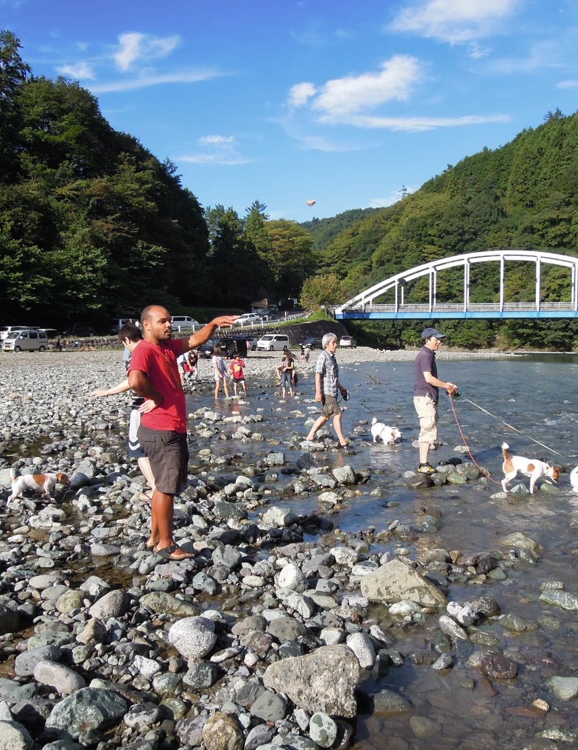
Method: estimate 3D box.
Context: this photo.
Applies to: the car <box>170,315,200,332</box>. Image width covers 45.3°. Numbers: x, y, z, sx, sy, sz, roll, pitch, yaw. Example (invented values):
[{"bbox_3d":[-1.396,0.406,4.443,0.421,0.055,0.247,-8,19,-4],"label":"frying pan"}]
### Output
[{"bbox_3d":[-13.553,-6.425,87.000,1.700,1.950,4.700,3,4,45],"label":"car"}]

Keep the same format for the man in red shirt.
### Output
[{"bbox_3d":[-0.771,0.405,4.970,0.550,1.770,0.660,2,3,35],"label":"man in red shirt"}]

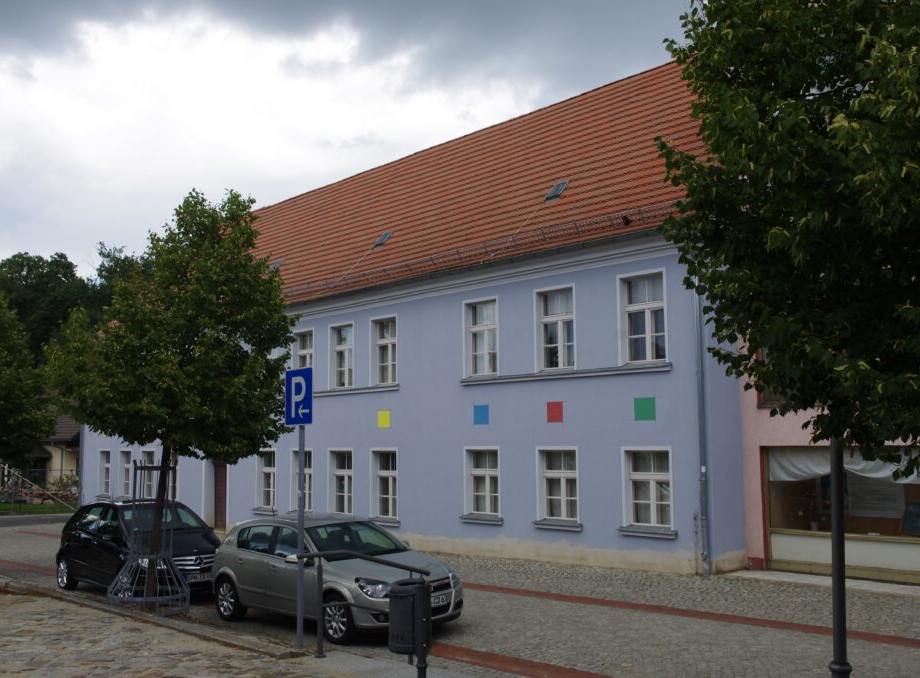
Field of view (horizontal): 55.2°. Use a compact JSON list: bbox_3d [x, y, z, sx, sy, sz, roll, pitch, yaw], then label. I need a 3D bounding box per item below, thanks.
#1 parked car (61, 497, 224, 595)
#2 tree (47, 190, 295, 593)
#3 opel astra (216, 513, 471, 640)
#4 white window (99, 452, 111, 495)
[{"bbox_3d":[-5.579,3.669,15.556,1.780,1.600,4.270,5,-10,-42],"label":"parked car"},{"bbox_3d":[-4.522,0.938,13.846,3.850,6.450,3.850,2,-7,-19],"label":"tree"},{"bbox_3d":[-1.823,3.234,12.304,1.770,1.470,4.250,6,-11,-44],"label":"opel astra"},{"bbox_3d":[-13.547,5.159,33.856,0.180,1.688,0.994,6,-10,-44],"label":"white window"}]

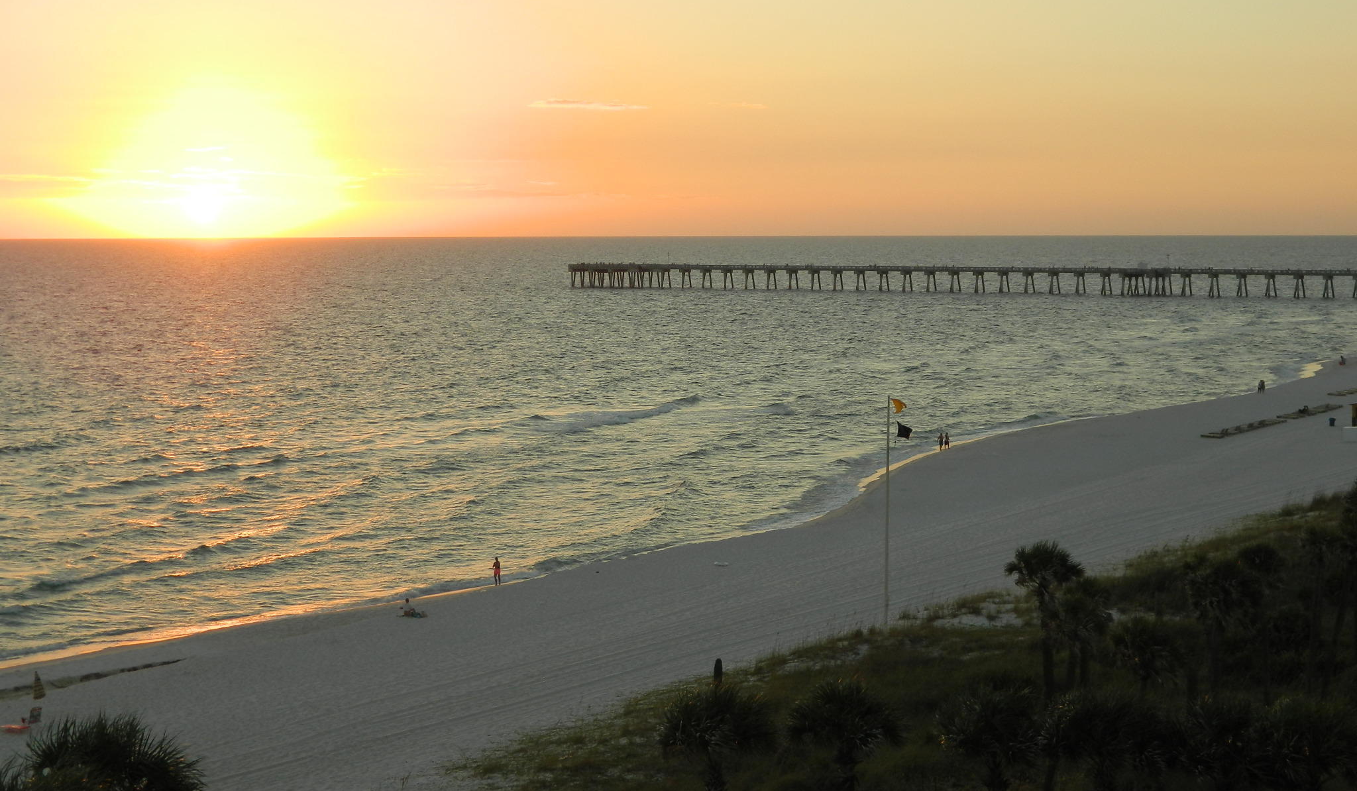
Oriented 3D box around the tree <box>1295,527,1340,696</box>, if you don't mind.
[{"bbox_3d":[23.583,7.996,82.283,1.800,6.300,1.800,0,4,0],"label":"tree"}]

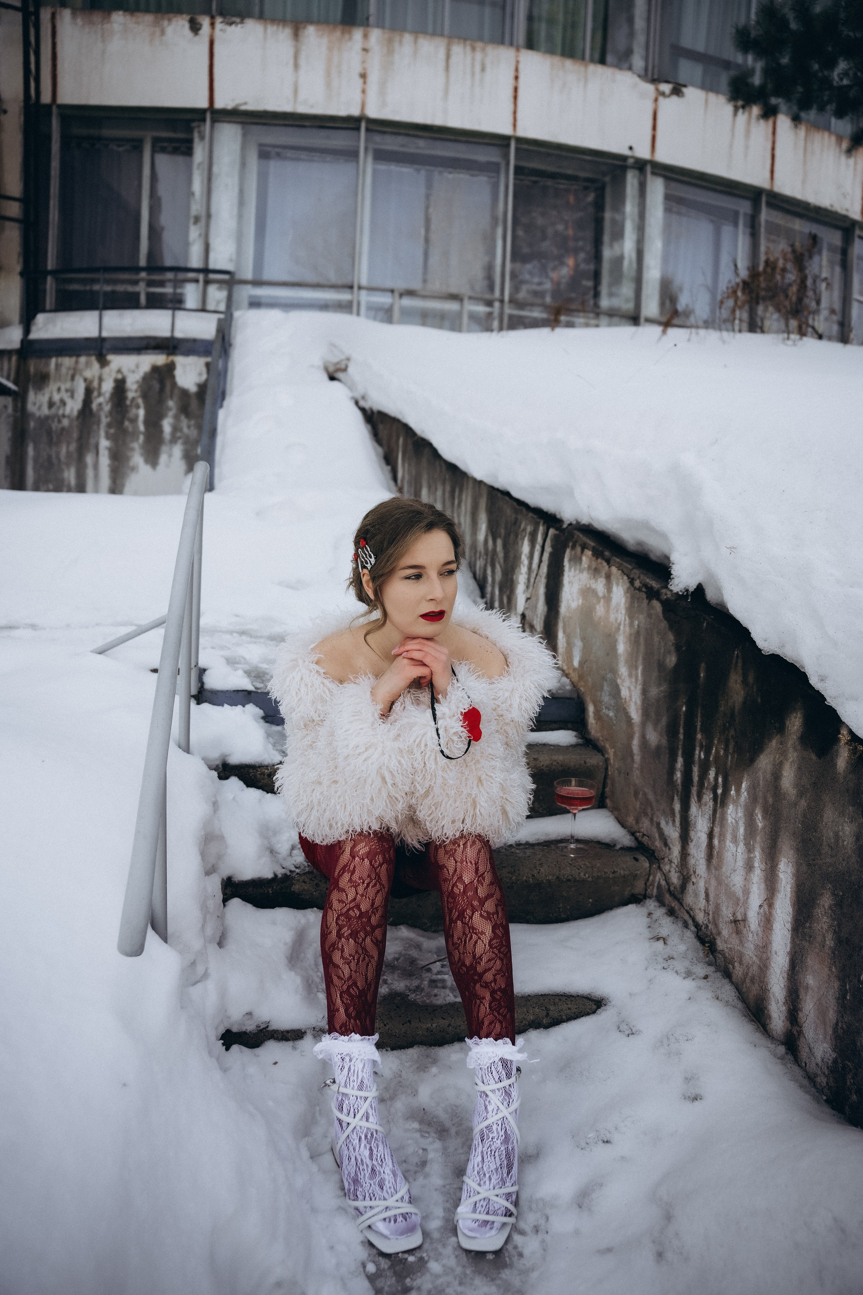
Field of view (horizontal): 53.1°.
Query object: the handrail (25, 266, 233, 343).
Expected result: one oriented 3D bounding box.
[{"bbox_3d":[-3.306,-3.718,9.400,2.280,0.780,0.400,3,5,5],"label":"handrail"}]

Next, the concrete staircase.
[{"bbox_3d":[-0.010,0.480,2.128,1.080,0.613,1.108,1,5,-11],"label":"concrete staircase"}]

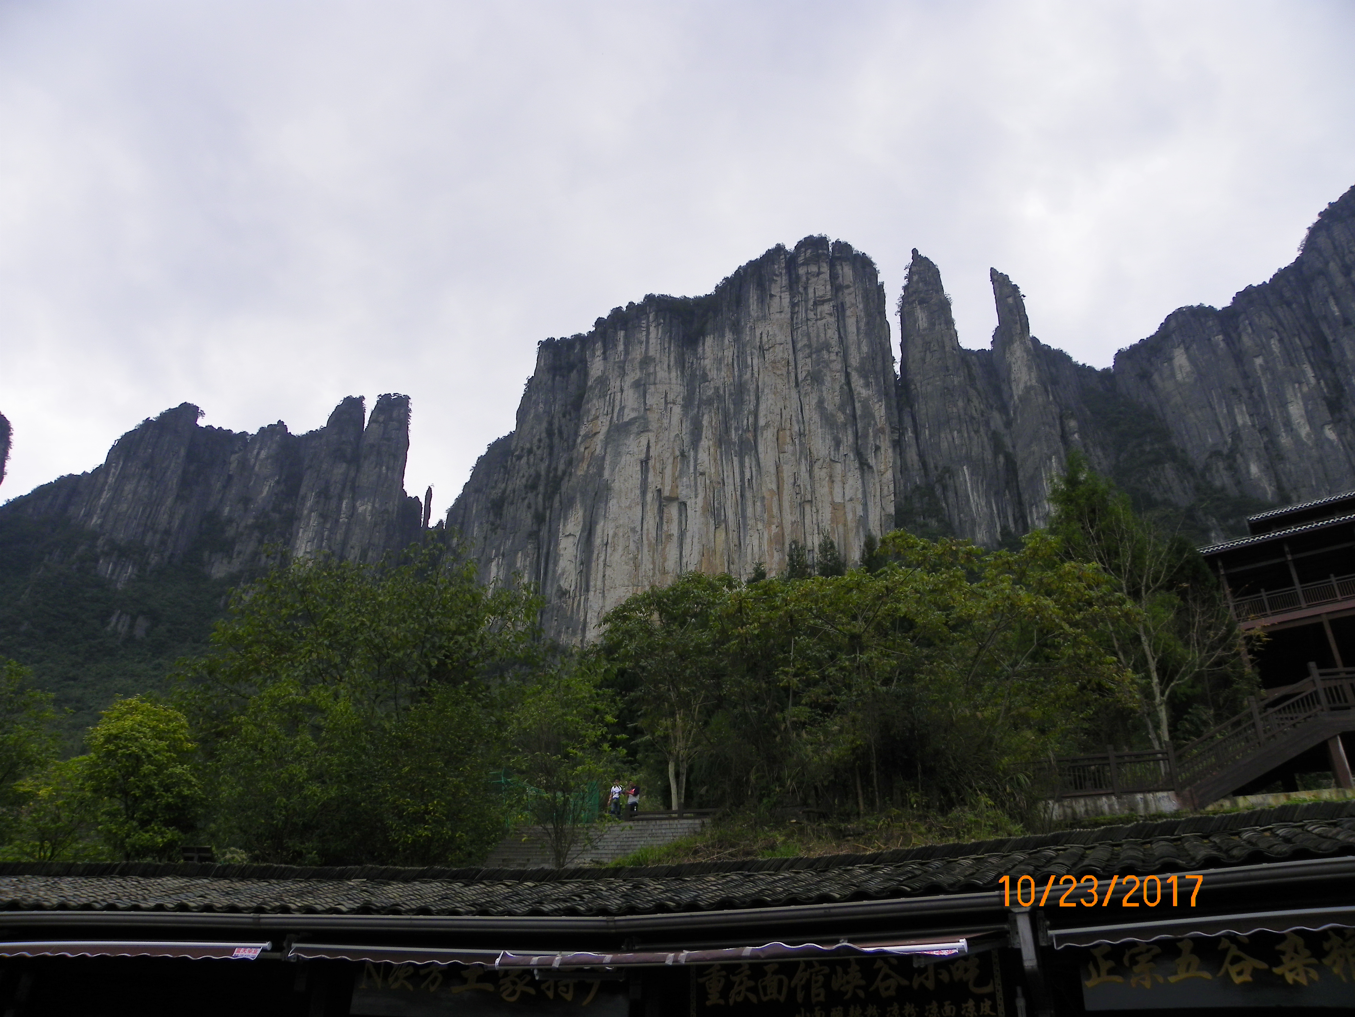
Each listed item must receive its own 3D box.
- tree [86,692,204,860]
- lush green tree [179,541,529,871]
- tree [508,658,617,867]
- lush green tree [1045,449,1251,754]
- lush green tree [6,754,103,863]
[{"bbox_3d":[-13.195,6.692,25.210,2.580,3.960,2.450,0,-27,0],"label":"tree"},{"bbox_3d":[-8.648,5.328,28.149,9.710,8.500,8.260,0,-27,0],"label":"lush green tree"},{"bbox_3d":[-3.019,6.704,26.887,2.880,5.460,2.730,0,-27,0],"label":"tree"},{"bbox_3d":[13.787,2.842,29.977,5.500,9.400,4.950,0,-27,0],"label":"lush green tree"},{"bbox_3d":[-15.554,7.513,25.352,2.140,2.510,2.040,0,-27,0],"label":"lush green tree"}]

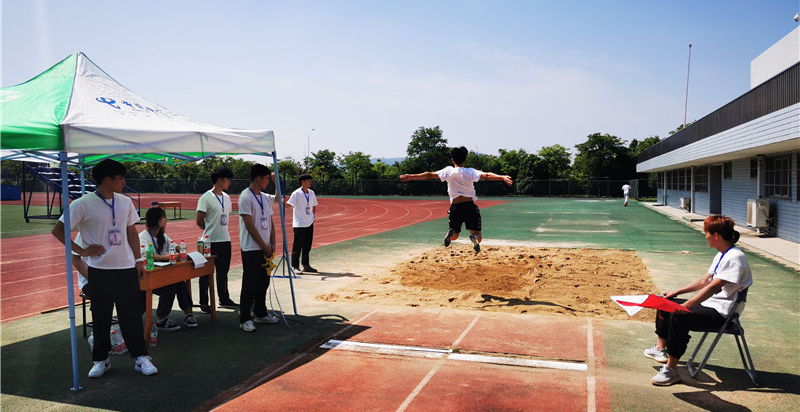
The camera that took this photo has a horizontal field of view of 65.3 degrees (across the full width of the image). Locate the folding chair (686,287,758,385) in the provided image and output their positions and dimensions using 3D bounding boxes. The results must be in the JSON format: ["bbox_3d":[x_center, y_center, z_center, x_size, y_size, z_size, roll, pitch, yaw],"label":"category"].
[{"bbox_3d":[2.619,0.985,5.081,0.480,0.770,0.450,1,2,23],"label":"folding chair"}]

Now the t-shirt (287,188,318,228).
[{"bbox_3d":[-1.687,0.038,10.850,0.510,0.660,0.290,-1,3,-37],"label":"t-shirt"}]

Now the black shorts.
[{"bbox_3d":[0.879,0.150,8.500,0.450,0.450,0.320,0,2,12],"label":"black shorts"}]

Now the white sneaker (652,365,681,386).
[{"bbox_3d":[2.073,1.316,4.838,0.260,0.125,0.100,-1,2,-18],"label":"white sneaker"}]

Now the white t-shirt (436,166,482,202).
[{"bbox_3d":[0.810,-0.286,8.500,0.620,0.510,0.320,0,2,12],"label":"white t-shirt"}]

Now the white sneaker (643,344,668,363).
[{"bbox_3d":[2.280,1.296,5.468,0.265,0.120,0.100,2,3,36],"label":"white sneaker"}]

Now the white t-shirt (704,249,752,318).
[{"bbox_3d":[2.670,0.615,5.080,0.380,0.560,0.490,1,2,21],"label":"white t-shirt"}]

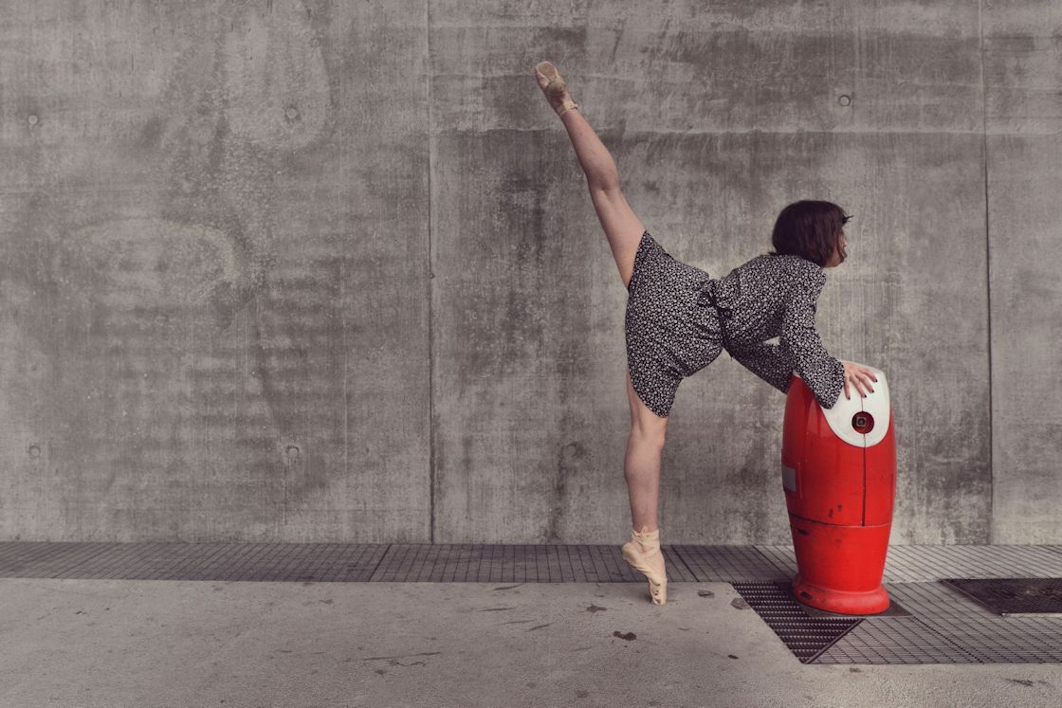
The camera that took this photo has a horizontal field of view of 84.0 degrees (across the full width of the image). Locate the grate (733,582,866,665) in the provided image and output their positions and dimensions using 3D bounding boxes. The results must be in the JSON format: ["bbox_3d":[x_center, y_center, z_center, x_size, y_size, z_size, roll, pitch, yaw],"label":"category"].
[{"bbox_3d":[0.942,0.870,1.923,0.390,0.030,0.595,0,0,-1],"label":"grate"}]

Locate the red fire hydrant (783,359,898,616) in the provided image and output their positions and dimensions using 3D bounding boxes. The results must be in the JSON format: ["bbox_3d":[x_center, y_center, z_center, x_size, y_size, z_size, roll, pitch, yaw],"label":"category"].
[{"bbox_3d":[1.074,0.453,2.057,0.362,0.805,0.330,0,0,-1],"label":"red fire hydrant"}]

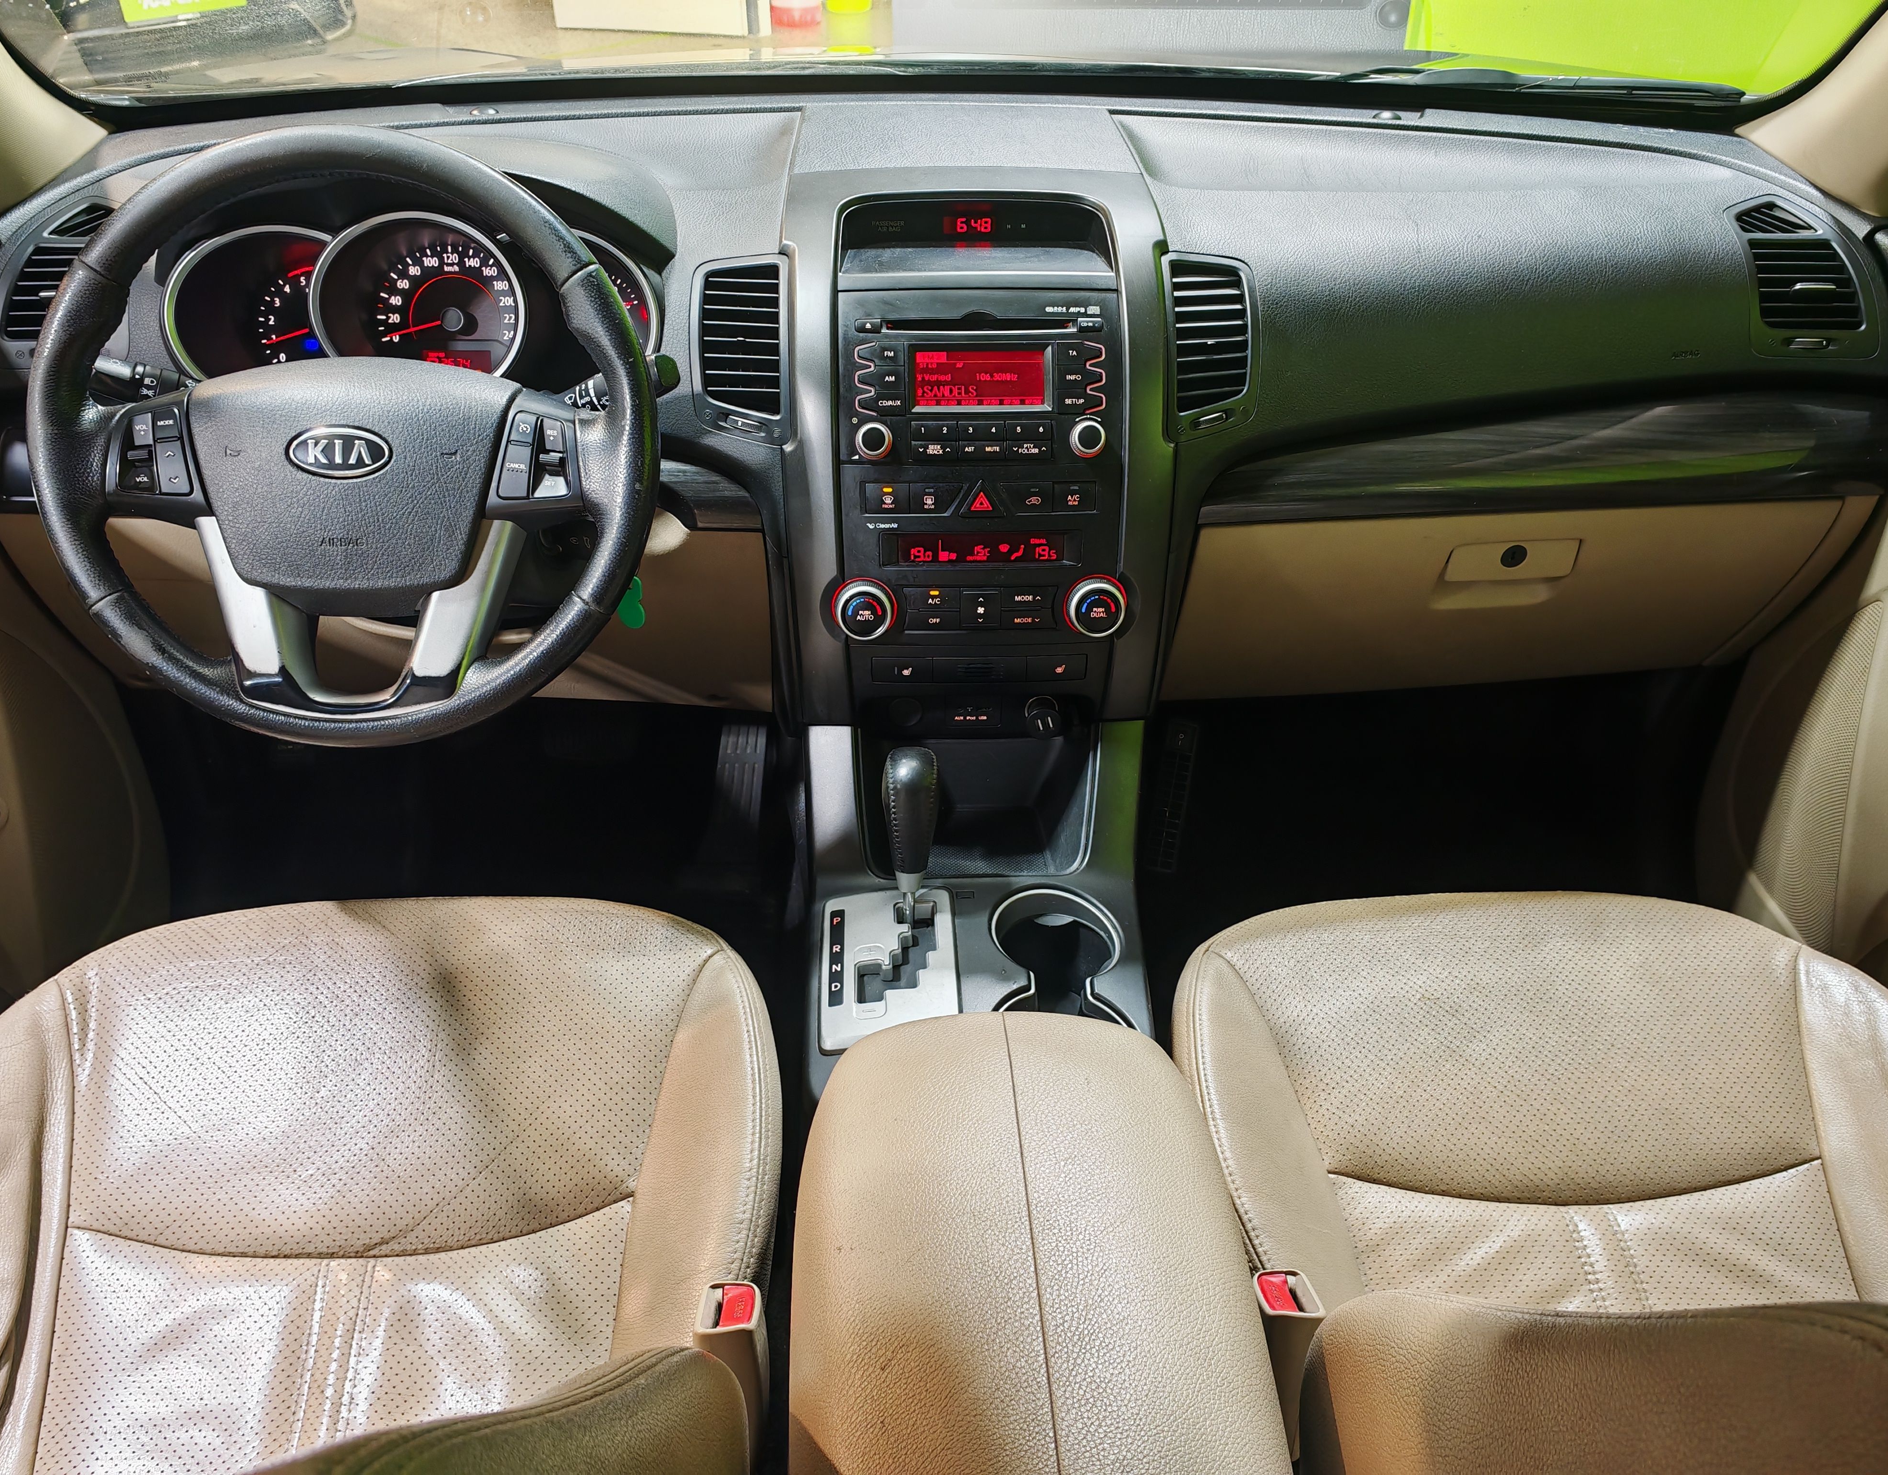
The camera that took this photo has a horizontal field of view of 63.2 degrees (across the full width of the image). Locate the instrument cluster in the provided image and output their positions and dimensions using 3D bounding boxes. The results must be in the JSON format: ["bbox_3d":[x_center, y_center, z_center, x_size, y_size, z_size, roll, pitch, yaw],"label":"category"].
[{"bbox_3d":[-0.390,-0.313,1.145,0.358,0.150,0.080,-1,9,-3],"label":"instrument cluster"}]

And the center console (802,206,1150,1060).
[{"bbox_3d":[0.020,-0.096,1.098,0.235,0.510,0.480,-1,28,-3],"label":"center console"}]

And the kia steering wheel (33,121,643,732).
[{"bbox_3d":[-0.375,-0.188,0.982,0.385,0.385,0.100,-1,3,-3],"label":"kia steering wheel"}]

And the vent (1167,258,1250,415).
[{"bbox_3d":[0.199,-0.305,1.172,0.065,0.115,0.040,-3,10,-7],"label":"vent"}]

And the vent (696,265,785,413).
[{"bbox_3d":[-0.152,-0.300,1.157,0.065,0.115,0.040,1,10,1],"label":"vent"}]

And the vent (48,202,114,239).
[{"bbox_3d":[-0.642,-0.388,1.160,0.068,0.032,0.030,-5,4,-10],"label":"vent"}]

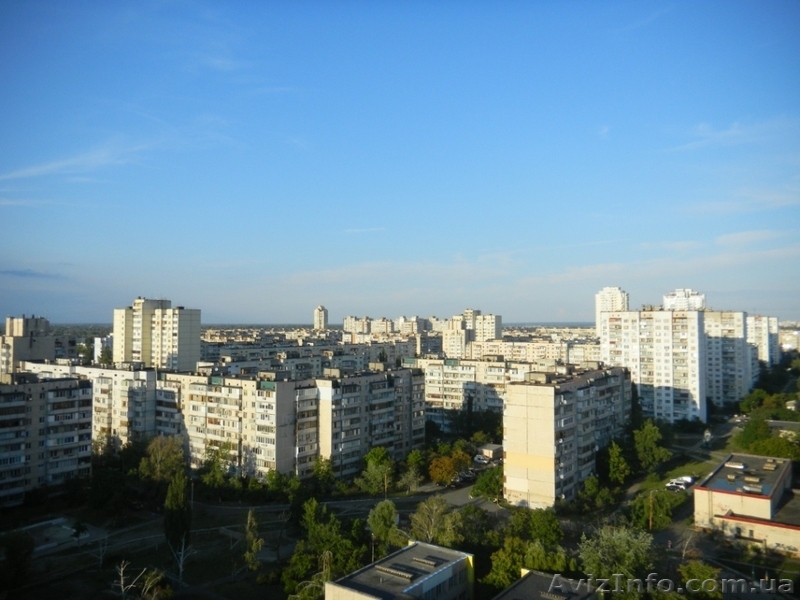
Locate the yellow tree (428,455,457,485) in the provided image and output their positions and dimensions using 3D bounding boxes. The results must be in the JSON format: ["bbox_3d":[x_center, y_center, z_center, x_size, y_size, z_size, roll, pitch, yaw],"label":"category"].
[{"bbox_3d":[11.181,44.752,172.506,6.600,7.200,6.600,0,-2,0],"label":"yellow tree"}]

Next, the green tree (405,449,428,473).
[{"bbox_3d":[4.368,43.442,171.425,6.088,8.148,5.905,0,-2,0],"label":"green tree"}]

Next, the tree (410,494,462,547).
[{"bbox_3d":[6.500,40.928,118.656,8.824,10.070,8.383,0,-2,0],"label":"tree"}]

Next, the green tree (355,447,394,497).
[{"bbox_3d":[-6.194,41.580,157.374,9.425,11.337,8.954,0,-2,0],"label":"green tree"}]

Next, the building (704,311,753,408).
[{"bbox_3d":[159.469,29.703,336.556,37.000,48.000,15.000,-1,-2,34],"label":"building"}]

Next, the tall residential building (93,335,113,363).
[{"bbox_3d":[-252.211,46.696,562.248,12.000,28.000,24.000,-1,-2,32],"label":"tall residential building"}]

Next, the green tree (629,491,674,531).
[{"bbox_3d":[50.814,42.874,133.353,8.854,6.756,8.588,0,-2,0],"label":"green tree"}]

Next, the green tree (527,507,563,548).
[{"bbox_3d":[27.371,42.924,121.889,5.700,7.300,5.700,0,-2,0],"label":"green tree"}]

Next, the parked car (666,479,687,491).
[{"bbox_3d":[69.744,46.697,163.249,4.400,1.500,1.780,-1,-2,32],"label":"parked car"}]

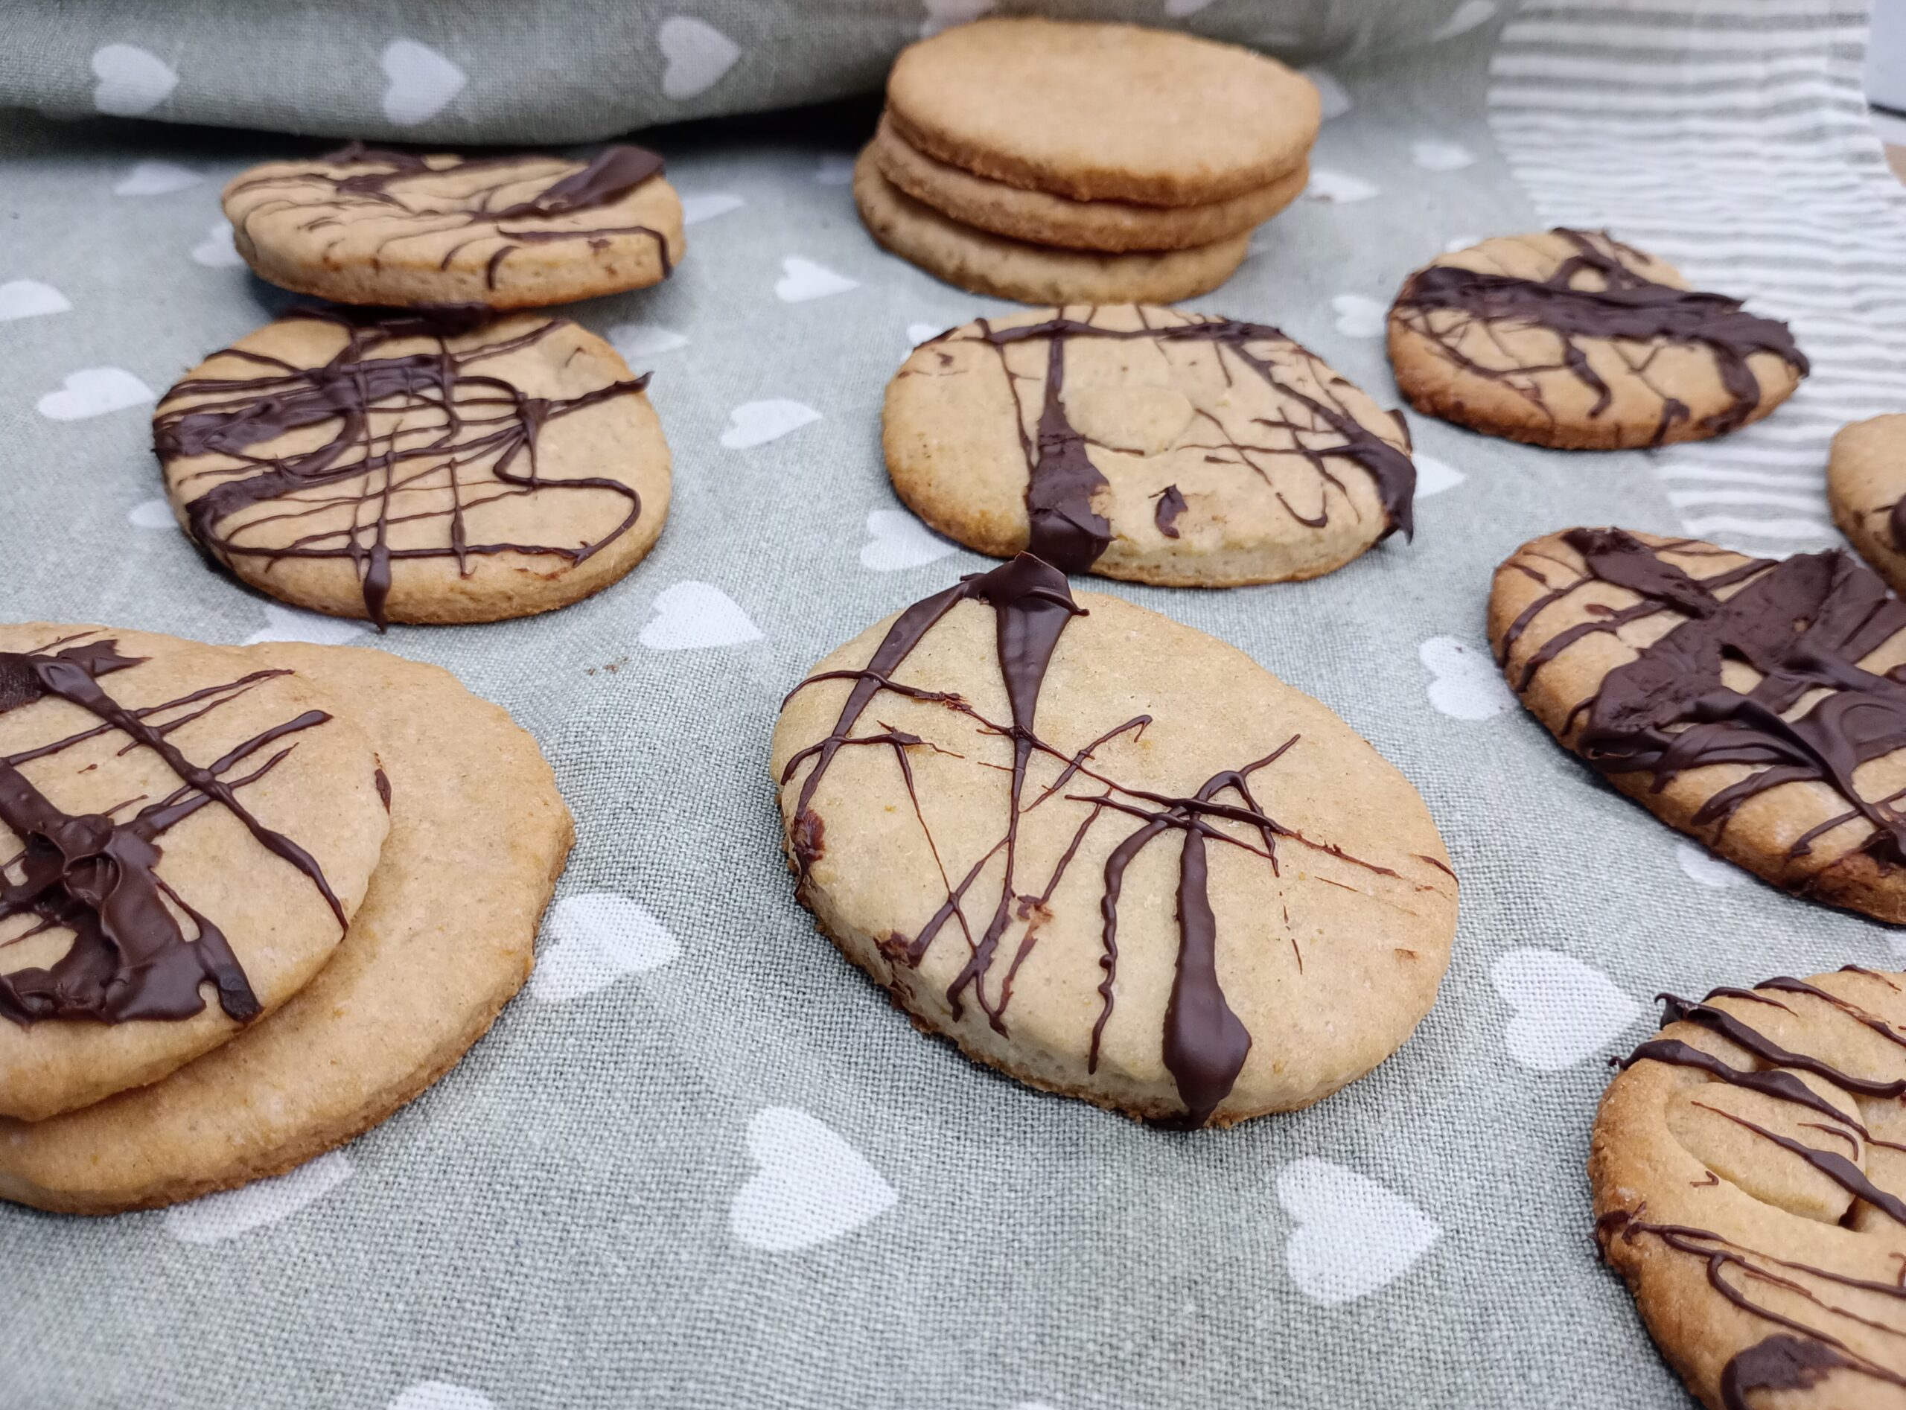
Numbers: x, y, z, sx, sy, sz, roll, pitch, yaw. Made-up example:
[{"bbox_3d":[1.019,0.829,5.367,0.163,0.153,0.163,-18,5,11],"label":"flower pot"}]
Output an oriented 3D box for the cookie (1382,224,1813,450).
[{"bbox_3d":[0.106,-0.062,0.259,0.070,0.008,0.061,-23,48,-28],"label":"cookie"}]

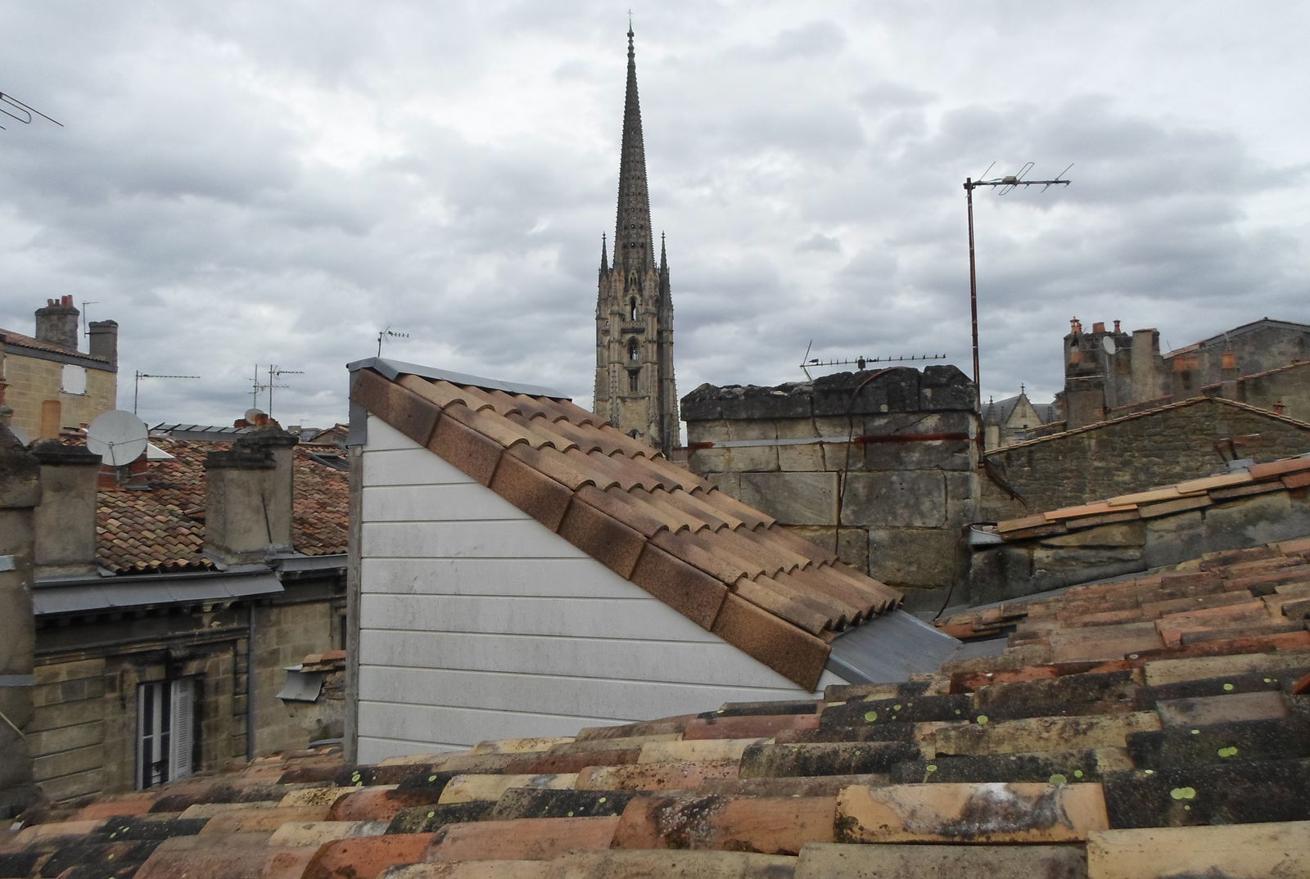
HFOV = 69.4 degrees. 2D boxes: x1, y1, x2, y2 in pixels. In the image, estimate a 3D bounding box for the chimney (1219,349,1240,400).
[{"bbox_3d":[14.716,-1.610,24.205,0.420,1.330,0.420,-4,-6,30],"label":"chimney"}]

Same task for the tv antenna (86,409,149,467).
[{"bbox_3d":[-9.557,-0.062,16.805,1.080,1.020,0.420,1,-19,-21],"label":"tv antenna"}]

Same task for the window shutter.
[{"bbox_3d":[-7.190,4.564,14.341,0.050,1.850,0.430,-4,-6,30],"label":"window shutter"}]

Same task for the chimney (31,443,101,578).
[{"bbox_3d":[-8.278,0.976,13.103,0.550,1.880,0.820,-4,-6,30],"label":"chimney"}]

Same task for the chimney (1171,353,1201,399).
[{"bbox_3d":[14.439,-1.697,25.718,0.660,1.280,0.420,-4,-6,30],"label":"chimney"}]

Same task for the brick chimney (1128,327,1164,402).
[{"bbox_3d":[14.154,-2.108,27.259,0.740,2.150,0.620,-4,-6,30],"label":"brick chimney"}]

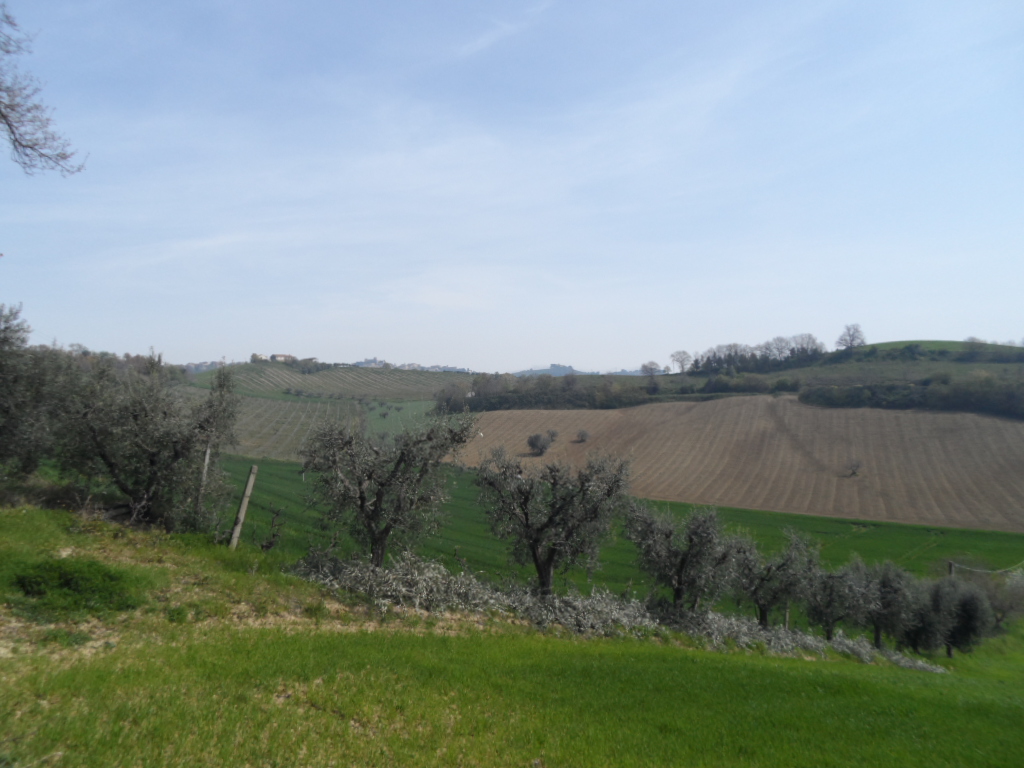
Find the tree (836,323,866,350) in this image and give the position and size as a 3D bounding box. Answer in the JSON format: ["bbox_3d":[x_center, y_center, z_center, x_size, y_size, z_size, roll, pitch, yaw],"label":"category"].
[{"bbox_3d":[142.319,-19.912,310.000,12.580,11.740,12.200,0,0,0],"label":"tree"}]

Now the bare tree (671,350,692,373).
[{"bbox_3d":[73.347,-9.304,320.000,9.520,10.390,9.230,0,0,0],"label":"bare tree"}]

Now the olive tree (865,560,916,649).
[{"bbox_3d":[19.653,11.480,38.500,2.810,4.580,2.730,0,0,0],"label":"olive tree"}]

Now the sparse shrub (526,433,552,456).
[{"bbox_3d":[5.659,12.524,155.000,5.240,4.720,5.080,0,0,0],"label":"sparse shrub"}]

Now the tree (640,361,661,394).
[{"bbox_3d":[50.568,-2.373,270.000,7.300,12.410,7.080,0,0,0],"label":"tree"}]

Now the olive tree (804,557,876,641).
[{"bbox_3d":[15.281,9.978,34.400,3.350,4.000,3.250,0,0,0],"label":"olive tree"}]

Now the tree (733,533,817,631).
[{"bbox_3d":[10.802,8.025,30.200,3.430,4.080,3.330,0,0,0],"label":"tree"}]

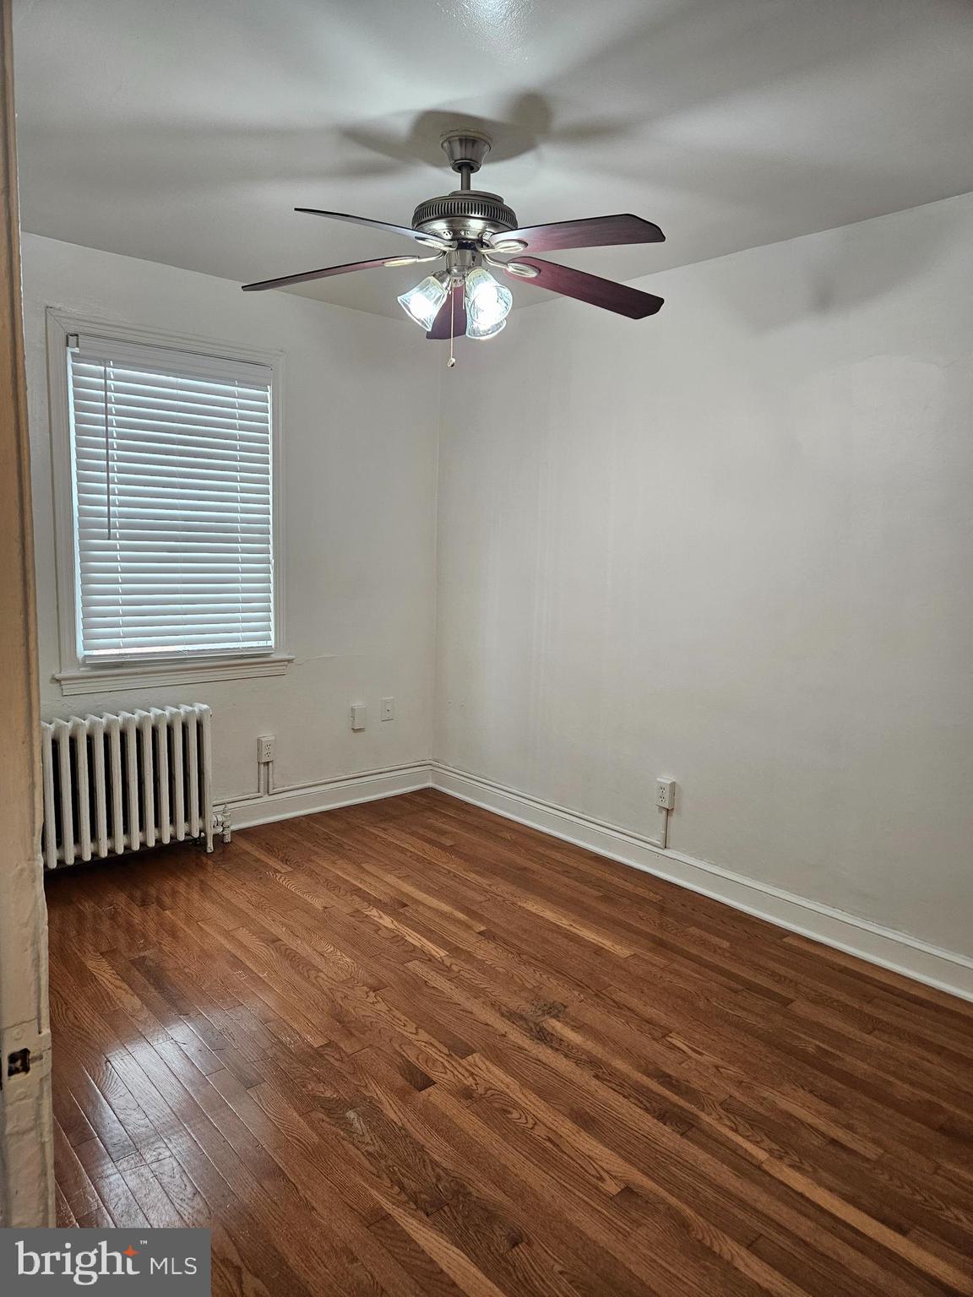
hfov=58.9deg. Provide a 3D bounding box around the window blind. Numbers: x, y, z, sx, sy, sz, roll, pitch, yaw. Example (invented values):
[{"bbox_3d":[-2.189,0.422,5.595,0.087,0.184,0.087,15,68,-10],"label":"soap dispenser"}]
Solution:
[{"bbox_3d":[-1.332,-0.606,3.730,0.853,1.295,0.065,-5,10,-40],"label":"window blind"}]

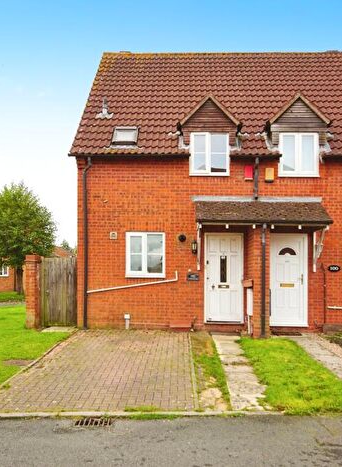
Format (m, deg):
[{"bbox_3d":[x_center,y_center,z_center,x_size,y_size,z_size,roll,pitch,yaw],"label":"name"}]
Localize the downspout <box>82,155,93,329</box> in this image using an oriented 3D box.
[{"bbox_3d":[-1.893,0.221,10.620,0.180,3.900,0.150,0,0,3],"label":"downspout"}]

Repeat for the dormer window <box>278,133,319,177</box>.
[{"bbox_3d":[2.886,-1.754,10.480,0.910,0.990,0.120,0,0,3],"label":"dormer window"}]

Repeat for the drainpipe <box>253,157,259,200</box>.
[{"bbox_3d":[1.923,-1.238,10.470,0.100,0.970,0.110,0,-2,3],"label":"drainpipe"}]

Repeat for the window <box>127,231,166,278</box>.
[{"bbox_3d":[-0.577,0.499,10.640,0.900,1.040,0.100,0,0,3],"label":"window"}]

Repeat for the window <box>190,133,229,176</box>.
[{"bbox_3d":[0.883,-1.792,10.600,0.900,0.990,0.100,0,-2,3],"label":"window"}]

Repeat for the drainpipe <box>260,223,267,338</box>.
[{"bbox_3d":[1.933,0.976,9.690,0.110,2.400,0.110,0,-2,3],"label":"drainpipe"}]

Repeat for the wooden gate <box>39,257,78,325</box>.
[{"bbox_3d":[-2.664,1.394,11.120,0.900,1.660,0.070,0,-2,3],"label":"wooden gate"}]

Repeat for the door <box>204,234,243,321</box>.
[{"bbox_3d":[1.217,1.022,10.600,0.900,2.050,0.100,0,0,3],"label":"door"}]

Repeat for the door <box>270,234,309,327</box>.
[{"bbox_3d":[2.653,1.059,10.520,0.910,2.080,0.100,0,0,3],"label":"door"}]

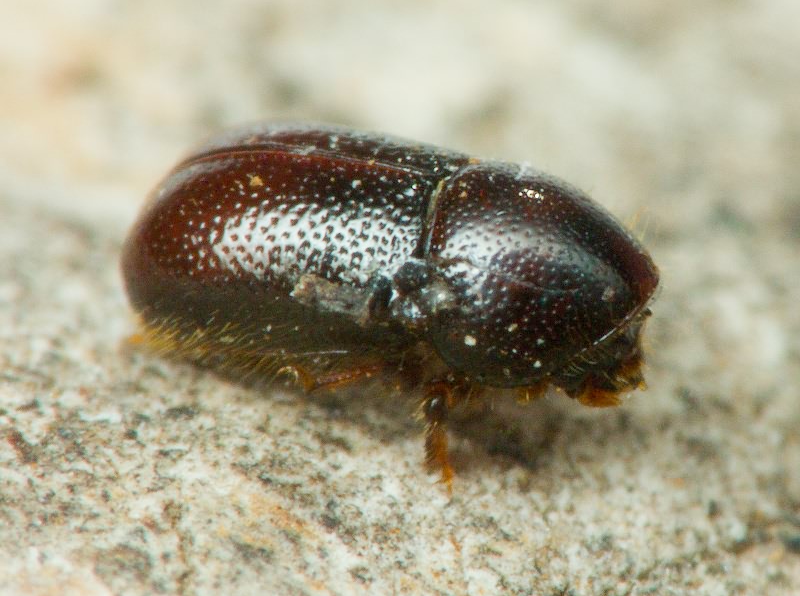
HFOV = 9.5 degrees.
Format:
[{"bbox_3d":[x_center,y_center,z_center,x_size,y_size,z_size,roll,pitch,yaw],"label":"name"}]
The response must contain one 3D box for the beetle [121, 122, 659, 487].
[{"bbox_3d":[0.000,0.000,0.041,0.005,0.002,0.002,10,32,17],"label":"beetle"}]

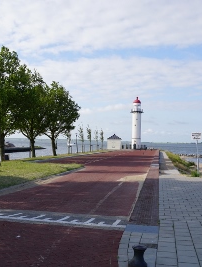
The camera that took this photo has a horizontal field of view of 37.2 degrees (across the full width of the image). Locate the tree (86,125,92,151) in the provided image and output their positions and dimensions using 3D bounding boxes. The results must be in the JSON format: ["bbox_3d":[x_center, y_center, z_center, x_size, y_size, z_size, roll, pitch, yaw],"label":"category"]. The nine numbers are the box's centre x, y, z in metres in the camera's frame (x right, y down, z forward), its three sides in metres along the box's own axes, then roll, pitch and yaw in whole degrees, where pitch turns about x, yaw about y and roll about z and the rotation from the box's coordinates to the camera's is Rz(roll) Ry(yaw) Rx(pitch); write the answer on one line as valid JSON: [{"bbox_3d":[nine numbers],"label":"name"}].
[{"bbox_3d":[-2.222,1.022,59.000,1.250,5.348,1.250,1,-2,0],"label":"tree"}]

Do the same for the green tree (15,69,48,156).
[{"bbox_3d":[-7.752,-2.133,33.000,5.600,9.589,5.600,1,-2,0],"label":"green tree"}]

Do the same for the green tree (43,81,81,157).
[{"bbox_3d":[-5.581,-1.809,38.500,5.700,9.468,5.700,1,-2,0],"label":"green tree"}]

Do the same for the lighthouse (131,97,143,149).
[{"bbox_3d":[11.523,-3.102,95.000,4.000,16.588,4.000,1,-2,0],"label":"lighthouse"}]

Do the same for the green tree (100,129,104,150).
[{"bbox_3d":[0.325,1.500,75.000,1.150,5.348,1.150,1,-2,0],"label":"green tree"}]

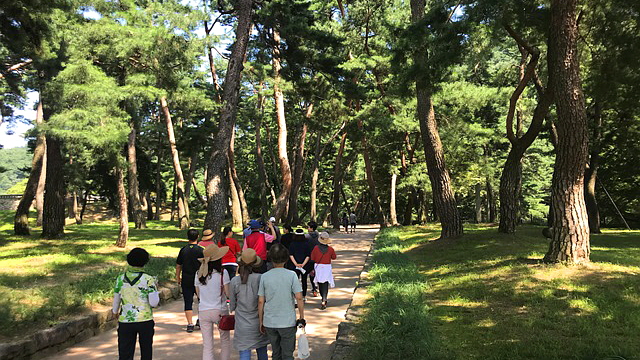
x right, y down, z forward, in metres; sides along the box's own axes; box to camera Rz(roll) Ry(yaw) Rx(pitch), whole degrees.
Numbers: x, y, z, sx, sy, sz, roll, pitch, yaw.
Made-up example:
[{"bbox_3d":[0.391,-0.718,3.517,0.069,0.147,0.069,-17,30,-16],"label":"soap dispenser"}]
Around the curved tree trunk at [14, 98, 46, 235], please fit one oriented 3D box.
[{"bbox_3d":[-16.217,-0.756,29.000,1.739,7.618,1.255,0,-3,0],"label":"curved tree trunk"}]

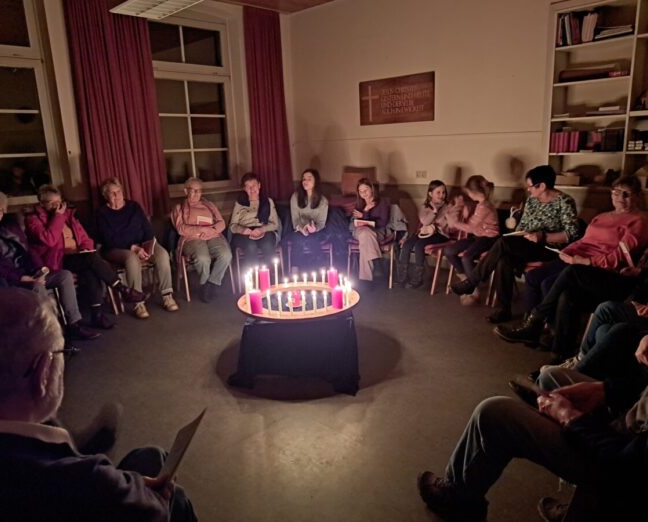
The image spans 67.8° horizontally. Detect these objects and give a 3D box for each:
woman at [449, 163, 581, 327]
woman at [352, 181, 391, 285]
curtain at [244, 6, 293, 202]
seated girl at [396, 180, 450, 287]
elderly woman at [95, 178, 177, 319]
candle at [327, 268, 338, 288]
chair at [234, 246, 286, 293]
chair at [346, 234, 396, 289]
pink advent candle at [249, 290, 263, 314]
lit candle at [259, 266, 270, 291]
[{"bbox_3d":[1.548,-0.153,3.873,0.873,1.197,0.589,-9,15,-27],"label":"woman"},{"bbox_3d":[0.504,-0.294,5.043,0.470,1.120,0.670,3,14,21],"label":"woman"},{"bbox_3d":[-0.706,-1.922,6.183,0.620,2.340,0.150,-14,18,-42],"label":"curtain"},{"bbox_3d":[0.985,-0.274,4.778,0.589,1.065,0.426,-13,17,-39],"label":"seated girl"},{"bbox_3d":[-1.752,-0.161,4.437,0.568,1.197,0.771,-12,16,-36],"label":"elderly woman"},{"bbox_3d":[0.067,0.122,3.513,0.072,0.140,0.072,-2,13,0],"label":"candle"},{"bbox_3d":[-0.659,-0.129,5.165,0.500,0.820,0.540,-3,13,-4],"label":"chair"},{"bbox_3d":[0.531,-0.187,4.992,0.477,0.832,0.528,2,14,19],"label":"chair"},{"bbox_3d":[-0.419,0.252,3.005,0.074,0.148,0.074,-2,13,0],"label":"pink advent candle"},{"bbox_3d":[-0.427,0.137,3.480,0.072,0.158,0.072,-2,13,0],"label":"lit candle"}]

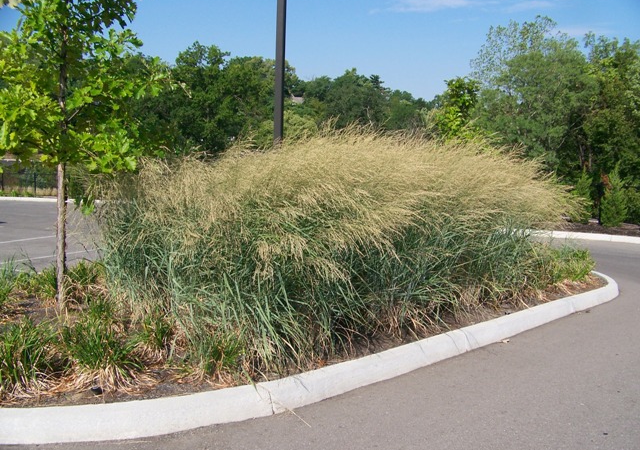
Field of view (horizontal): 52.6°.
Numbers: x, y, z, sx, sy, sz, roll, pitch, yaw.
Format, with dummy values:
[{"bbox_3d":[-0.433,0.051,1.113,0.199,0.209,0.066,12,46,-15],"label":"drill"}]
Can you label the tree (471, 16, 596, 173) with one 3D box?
[{"bbox_3d":[8.295,-4.531,25.871,5.000,7.490,4.700,4,6,17],"label":"tree"}]

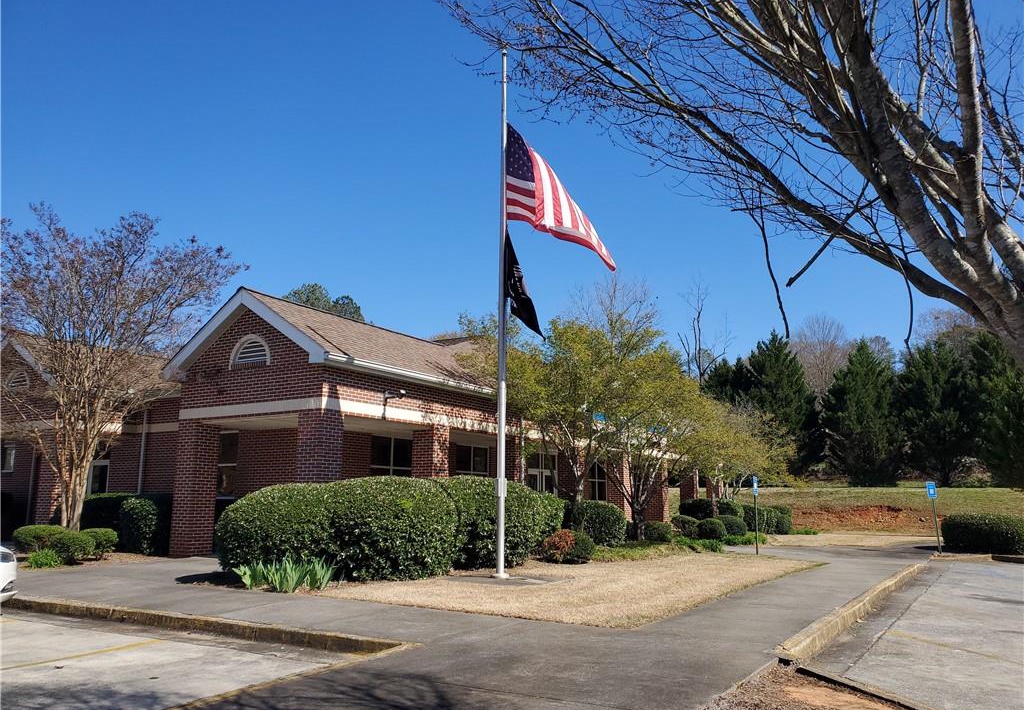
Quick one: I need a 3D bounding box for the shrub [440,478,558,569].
[{"bbox_3d":[-0.500,3.216,15.096,1.950,1.640,3.200,-6,-12,30],"label":"shrub"}]

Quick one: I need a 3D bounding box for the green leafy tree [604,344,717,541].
[{"bbox_3d":[4.448,2.599,23.016,3.400,5.750,3.300,0,-11,0],"label":"green leafy tree"}]

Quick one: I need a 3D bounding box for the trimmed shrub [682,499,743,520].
[{"bbox_3d":[8.511,6.813,32.811,2.100,1.380,2.300,-6,-12,30],"label":"trimmed shrub"}]

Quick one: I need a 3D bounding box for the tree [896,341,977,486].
[{"bbox_3d":[20.993,2.832,38.135,3.800,7.187,3.800,-6,-12,28],"label":"tree"}]

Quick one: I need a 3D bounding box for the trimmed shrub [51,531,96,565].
[{"bbox_3d":[-8.293,3.654,14.573,0.769,0.600,0.769,6,-12,-28],"label":"trimmed shrub"}]

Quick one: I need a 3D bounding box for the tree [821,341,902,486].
[{"bbox_3d":[22.813,3.736,50.202,5.300,9.430,5.300,-5,-12,24],"label":"tree"}]

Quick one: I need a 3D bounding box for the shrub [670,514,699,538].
[{"bbox_3d":[5.541,5.422,24.430,0.990,0.725,0.990,-2,-11,12],"label":"shrub"}]

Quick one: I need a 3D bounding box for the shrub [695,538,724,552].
[{"bbox_3d":[5.135,4.900,20.033,0.760,0.360,0.700,-6,-13,31],"label":"shrub"}]

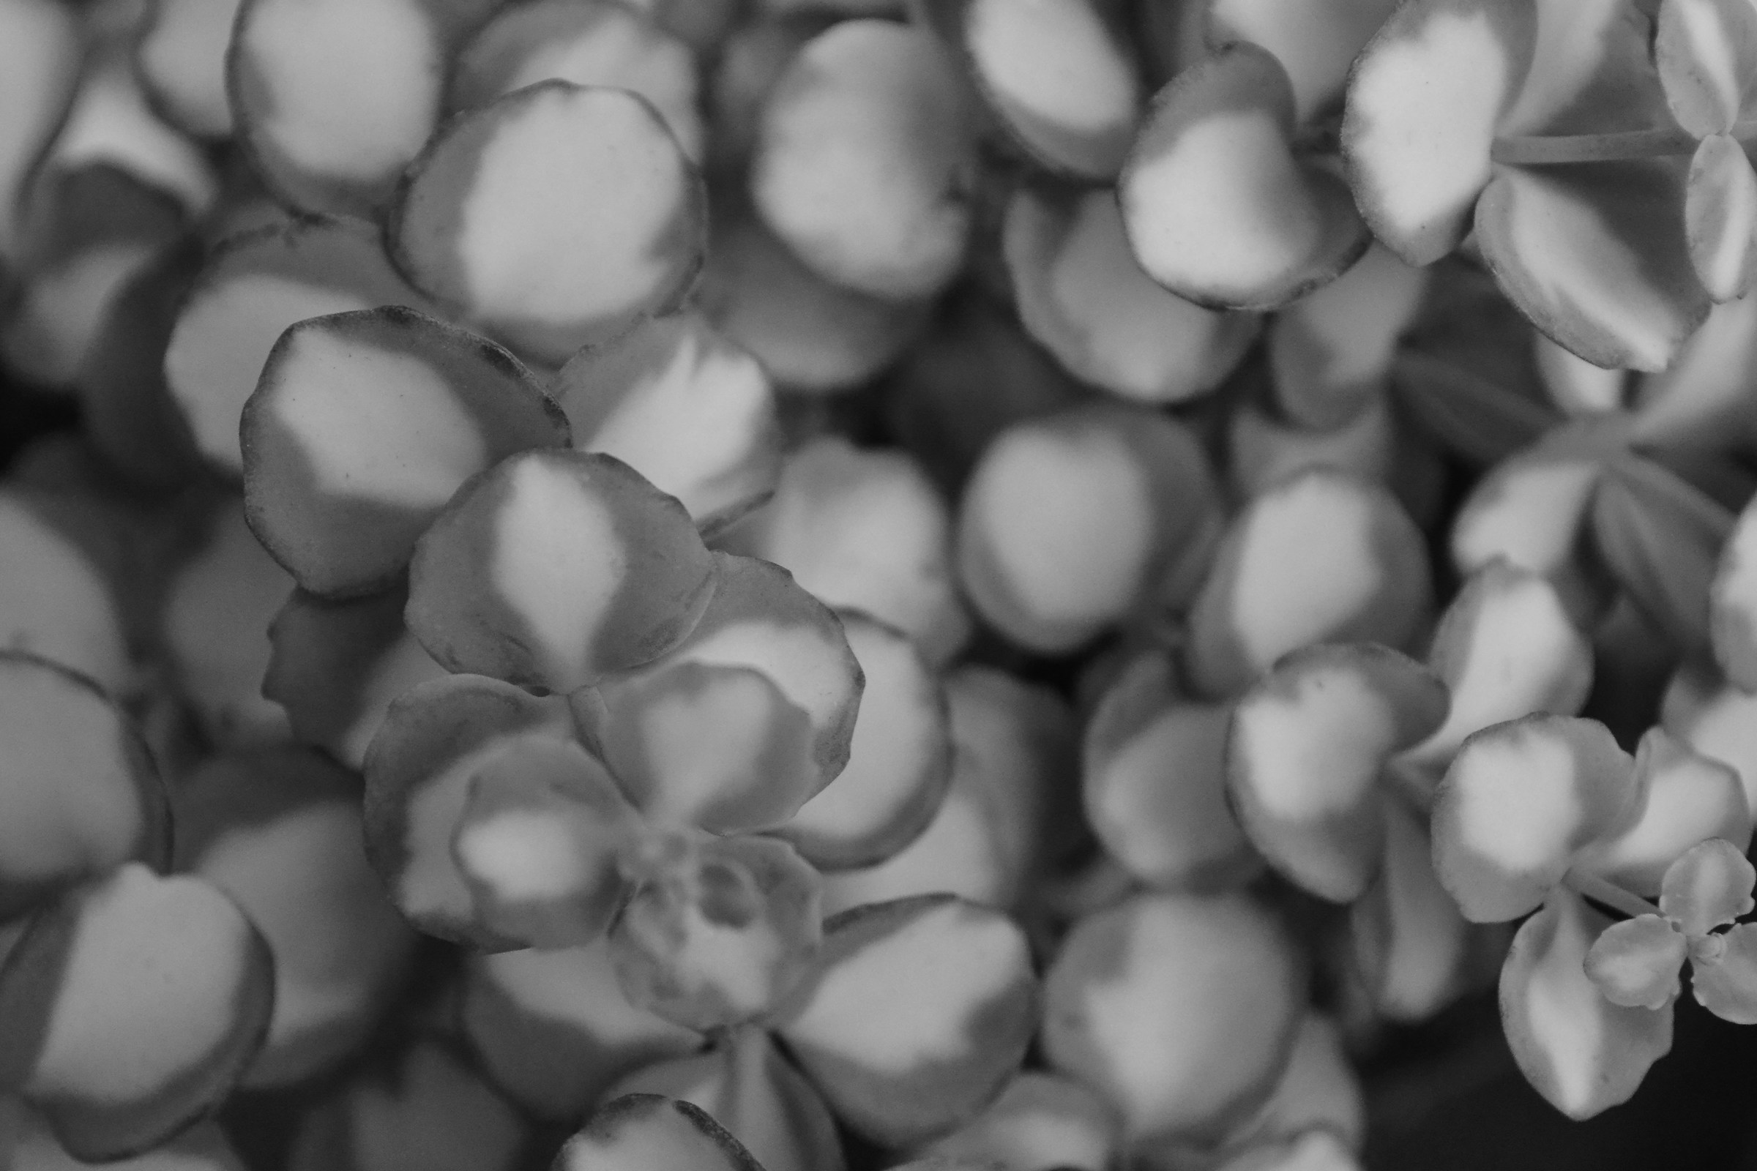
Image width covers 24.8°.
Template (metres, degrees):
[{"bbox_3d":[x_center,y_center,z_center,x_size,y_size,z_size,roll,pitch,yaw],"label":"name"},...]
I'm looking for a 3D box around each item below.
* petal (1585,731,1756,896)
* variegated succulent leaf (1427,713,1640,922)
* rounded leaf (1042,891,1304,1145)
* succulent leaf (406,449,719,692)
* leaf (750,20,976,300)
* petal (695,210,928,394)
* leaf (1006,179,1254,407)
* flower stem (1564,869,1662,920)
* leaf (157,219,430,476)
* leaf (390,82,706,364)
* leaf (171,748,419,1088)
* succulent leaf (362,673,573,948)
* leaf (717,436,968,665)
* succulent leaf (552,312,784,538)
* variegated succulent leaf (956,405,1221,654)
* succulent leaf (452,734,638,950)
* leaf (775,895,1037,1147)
[{"bbox_3d":[0.059,0.017,0.298,0.014,0.012,0.004,-24,16,-17],"label":"petal"},{"bbox_3d":[0.045,0.016,0.272,0.015,0.015,0.005,-39,20,-11],"label":"variegated succulent leaf"},{"bbox_3d":[0.023,0.034,0.318,0.021,0.022,0.005,37,11,0],"label":"rounded leaf"},{"bbox_3d":[-0.024,-0.001,0.300,0.023,0.006,0.019,-5,71,-2],"label":"succulent leaf"},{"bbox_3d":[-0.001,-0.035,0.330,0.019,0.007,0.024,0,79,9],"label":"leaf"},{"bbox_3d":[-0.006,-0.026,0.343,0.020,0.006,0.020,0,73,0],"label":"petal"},{"bbox_3d":[0.020,-0.023,0.314,0.019,0.018,0.006,15,18,4],"label":"leaf"},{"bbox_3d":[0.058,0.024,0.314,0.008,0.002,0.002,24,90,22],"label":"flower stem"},{"bbox_3d":[-0.045,-0.019,0.313,0.021,0.006,0.021,32,86,15],"label":"leaf"},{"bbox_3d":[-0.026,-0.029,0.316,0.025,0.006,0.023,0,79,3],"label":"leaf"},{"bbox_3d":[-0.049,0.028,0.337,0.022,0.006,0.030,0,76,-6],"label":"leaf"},{"bbox_3d":[-0.029,0.016,0.288,0.018,0.021,0.005,35,14,0],"label":"succulent leaf"},{"bbox_3d":[-0.003,-0.003,0.318,0.019,0.005,0.020,45,80,2],"label":"leaf"},{"bbox_3d":[-0.016,-0.012,0.309,0.018,0.005,0.018,-41,91,-18],"label":"succulent leaf"},{"bbox_3d":[0.018,-0.005,0.339,0.022,0.006,0.022,0,79,9],"label":"variegated succulent leaf"},{"bbox_3d":[-0.025,0.019,0.294,0.015,0.005,0.016,-2,90,11],"label":"succulent leaf"},{"bbox_3d":[0.002,0.033,0.302,0.022,0.018,0.005,-14,5,-17],"label":"leaf"}]

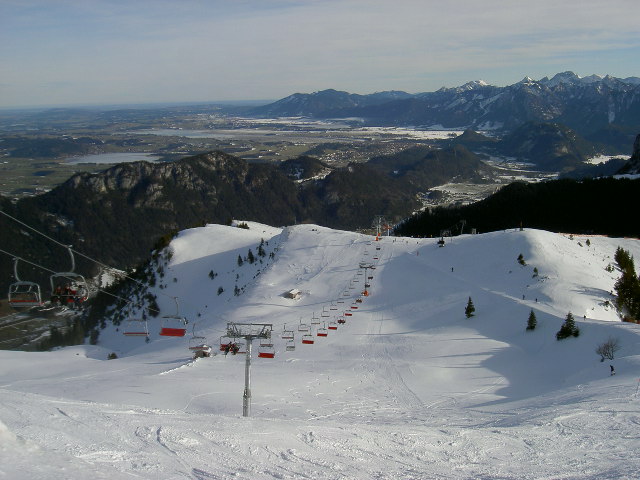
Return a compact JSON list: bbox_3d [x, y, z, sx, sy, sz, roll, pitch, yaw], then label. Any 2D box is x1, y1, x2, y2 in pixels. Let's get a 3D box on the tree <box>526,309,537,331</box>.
[{"bbox_3d":[59.975,22.491,204.000,2.800,6.300,2.800,-1,11,0],"label":"tree"}]

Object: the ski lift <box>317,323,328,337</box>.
[{"bbox_3d":[0.506,18.121,146.000,2.150,3.000,1.100,1,11,8],"label":"ski lift"}]

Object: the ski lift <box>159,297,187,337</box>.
[{"bbox_3d":[-11.942,6.230,58.500,2.150,3.200,1.100,1,11,8],"label":"ski lift"}]

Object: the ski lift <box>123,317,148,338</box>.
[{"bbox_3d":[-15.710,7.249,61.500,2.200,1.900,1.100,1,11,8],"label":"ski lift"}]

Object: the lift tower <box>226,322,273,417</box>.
[{"bbox_3d":[-9.108,16.740,92.500,5.500,12.700,2.600,4,5,8],"label":"lift tower"}]

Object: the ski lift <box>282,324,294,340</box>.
[{"bbox_3d":[-5.599,16.422,129.000,2.150,3.000,1.100,1,11,8],"label":"ski lift"}]

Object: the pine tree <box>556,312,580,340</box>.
[{"bbox_3d":[64.021,22.183,186.000,5.000,7.200,4.400,-1,11,0],"label":"pine tree"}]

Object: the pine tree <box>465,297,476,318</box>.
[{"bbox_3d":[47.522,21.342,228.000,3.100,7.100,3.100,-1,11,0],"label":"pine tree"}]

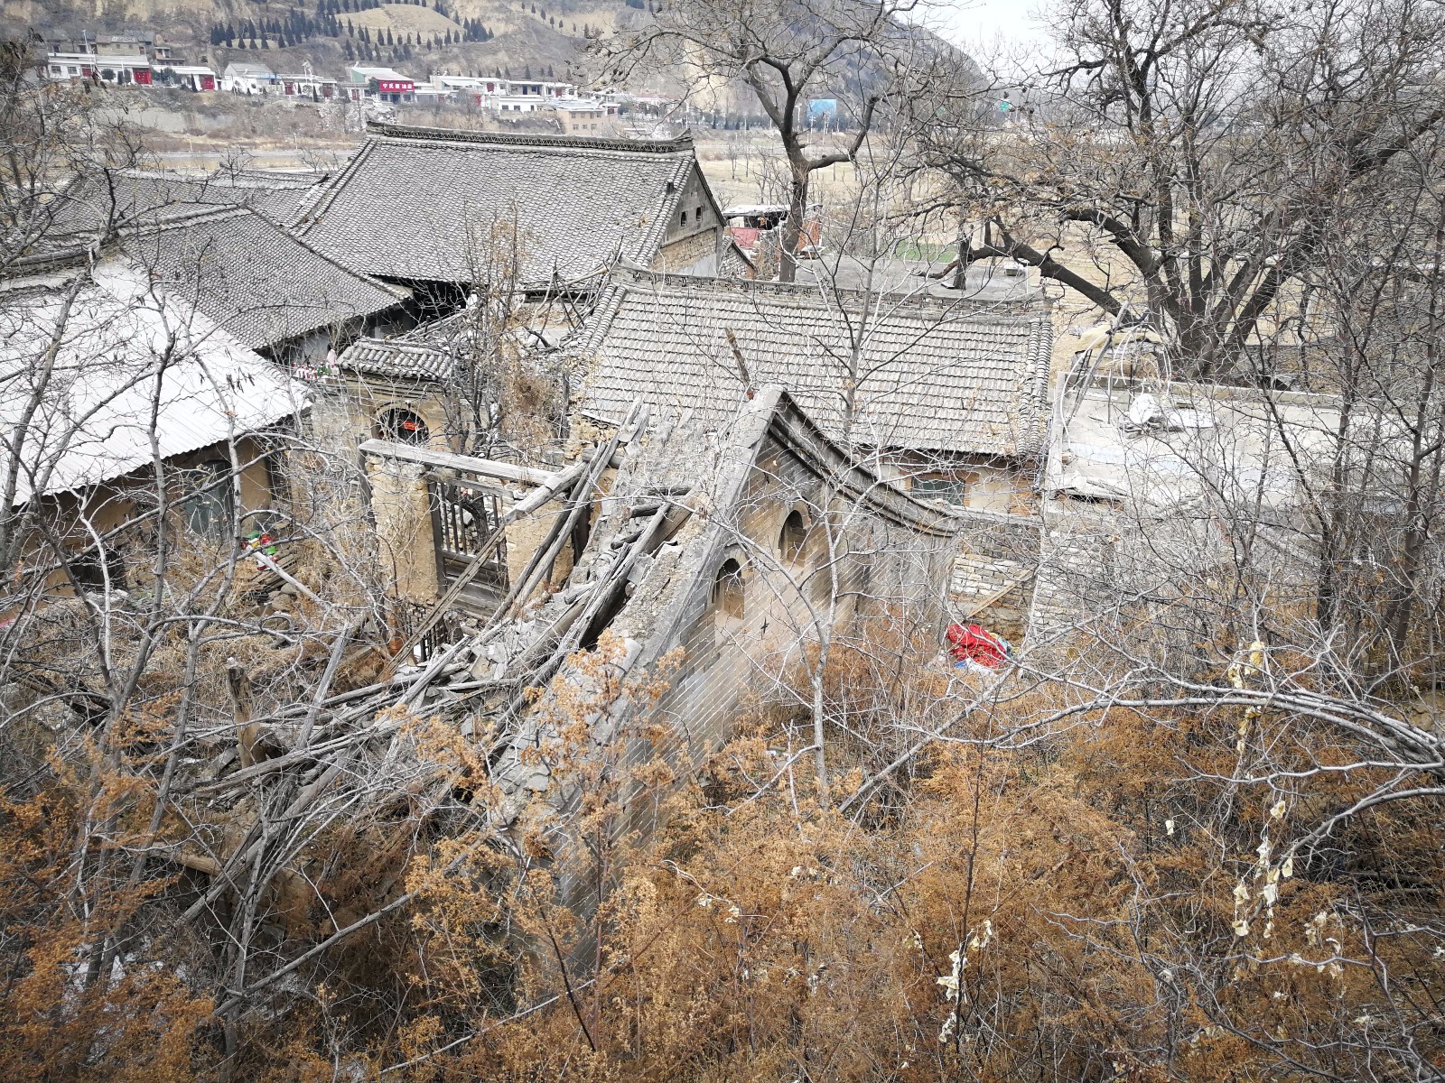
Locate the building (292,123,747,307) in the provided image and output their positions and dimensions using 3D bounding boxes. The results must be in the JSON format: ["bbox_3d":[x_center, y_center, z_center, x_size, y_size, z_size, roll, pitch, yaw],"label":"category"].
[{"bbox_3d":[-6.193,-9.033,34.871,10.500,7.250,10.200,7,22,11],"label":"building"}]

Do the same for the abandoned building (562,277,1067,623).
[{"bbox_3d":[1.900,-2.500,22.857,8.750,5.400,5.700,7,22,12],"label":"abandoned building"}]

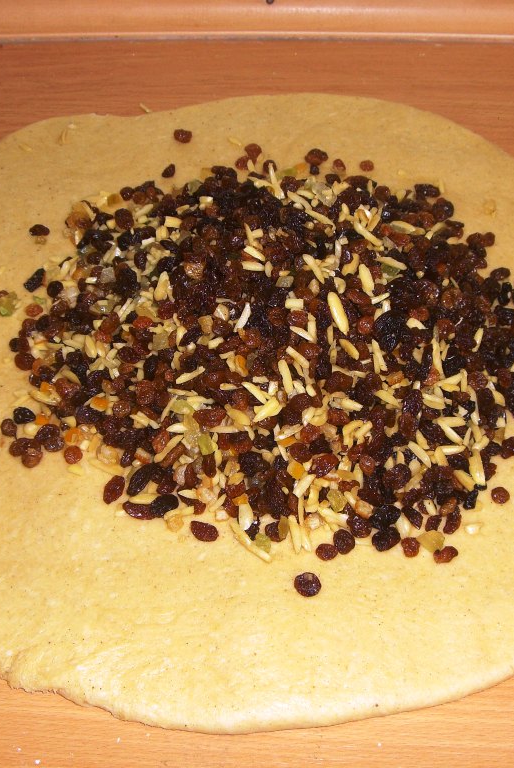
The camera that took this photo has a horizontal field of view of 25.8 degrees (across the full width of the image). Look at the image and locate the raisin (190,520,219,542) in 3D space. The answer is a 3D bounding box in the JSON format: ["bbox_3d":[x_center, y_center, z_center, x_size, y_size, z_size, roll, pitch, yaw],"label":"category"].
[{"bbox_3d":[-0.024,0.068,0.516,0.014,0.007,0.009,23,53,19],"label":"raisin"}]

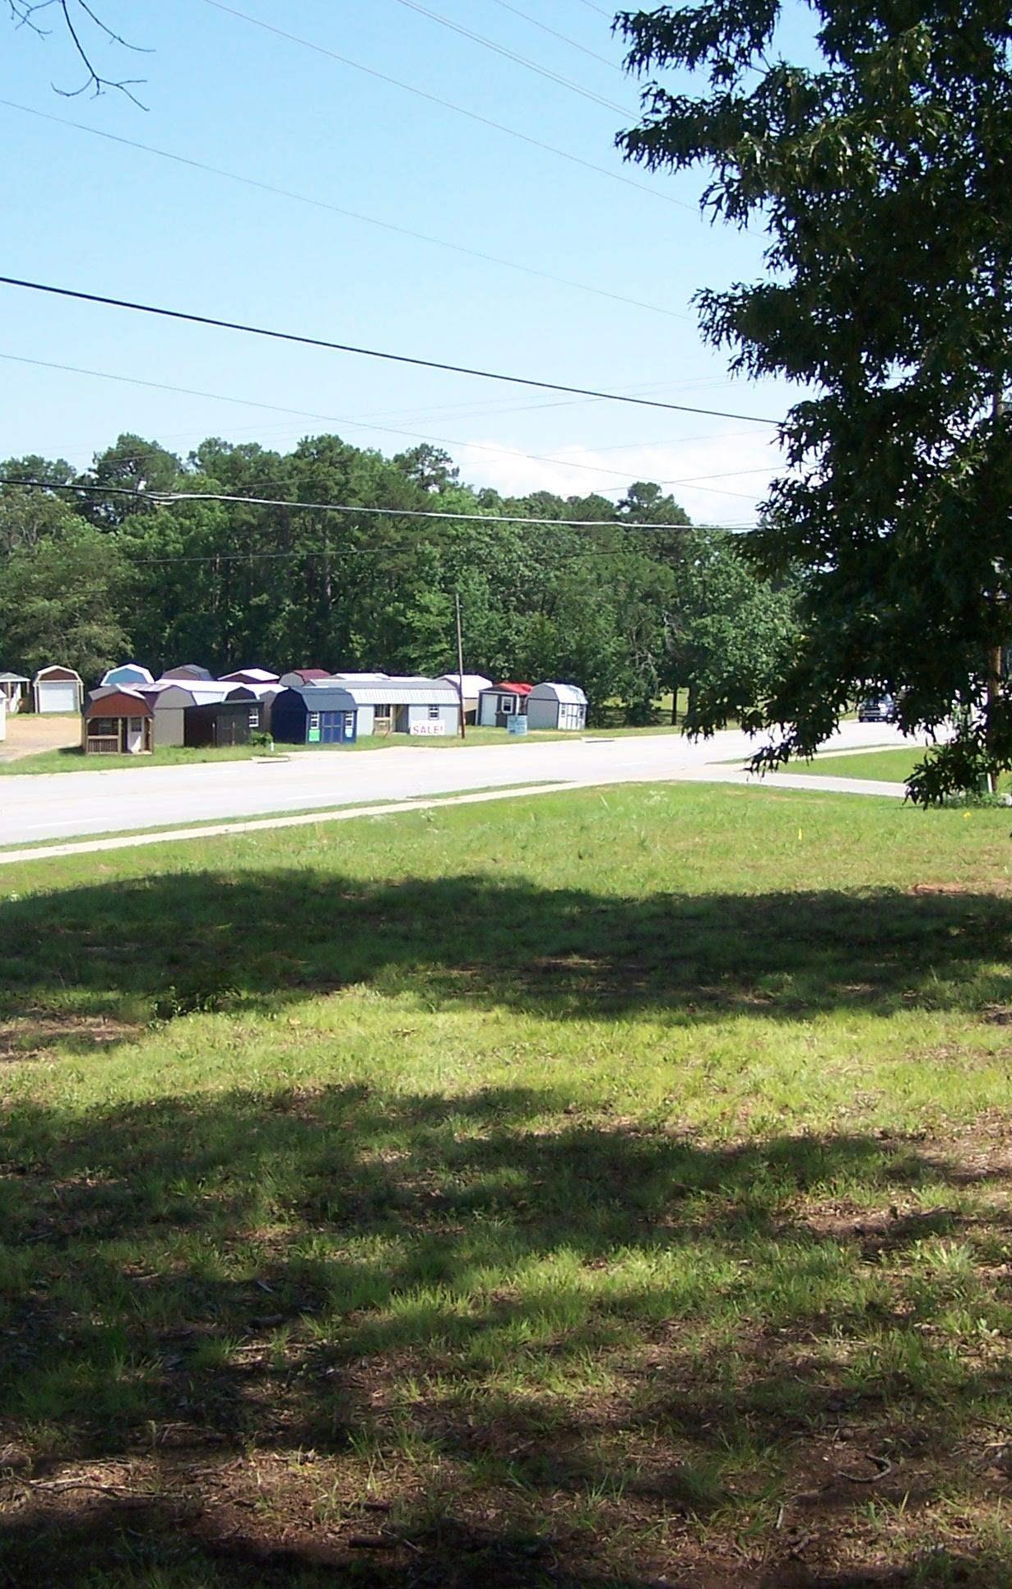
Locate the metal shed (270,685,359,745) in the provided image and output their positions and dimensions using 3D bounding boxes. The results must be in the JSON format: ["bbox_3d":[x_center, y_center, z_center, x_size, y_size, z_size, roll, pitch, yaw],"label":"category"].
[{"bbox_3d":[-10.428,-4.304,127.000,2.550,3.000,3.700,1,4,41],"label":"metal shed"}]

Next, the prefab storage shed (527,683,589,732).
[{"bbox_3d":[3.457,-5.784,154.000,2.500,3.030,2.950,1,4,41],"label":"prefab storage shed"}]

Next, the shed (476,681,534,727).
[{"bbox_3d":[0.500,-5.550,144.600,3.000,2.750,4.000,1,3,27],"label":"shed"}]

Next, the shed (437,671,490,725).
[{"bbox_3d":[-2.971,-6.626,164.000,3.300,3.350,3.600,1,4,41],"label":"shed"}]

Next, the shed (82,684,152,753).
[{"bbox_3d":[-20.100,-3.750,120.000,3.600,3.500,5.200,-1,3,-13],"label":"shed"}]

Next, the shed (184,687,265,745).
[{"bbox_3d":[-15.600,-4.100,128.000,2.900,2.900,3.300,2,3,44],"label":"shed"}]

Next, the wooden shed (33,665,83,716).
[{"bbox_3d":[-34.017,-7.907,177.000,3.650,3.550,6.000,-2,3,-11],"label":"wooden shed"}]

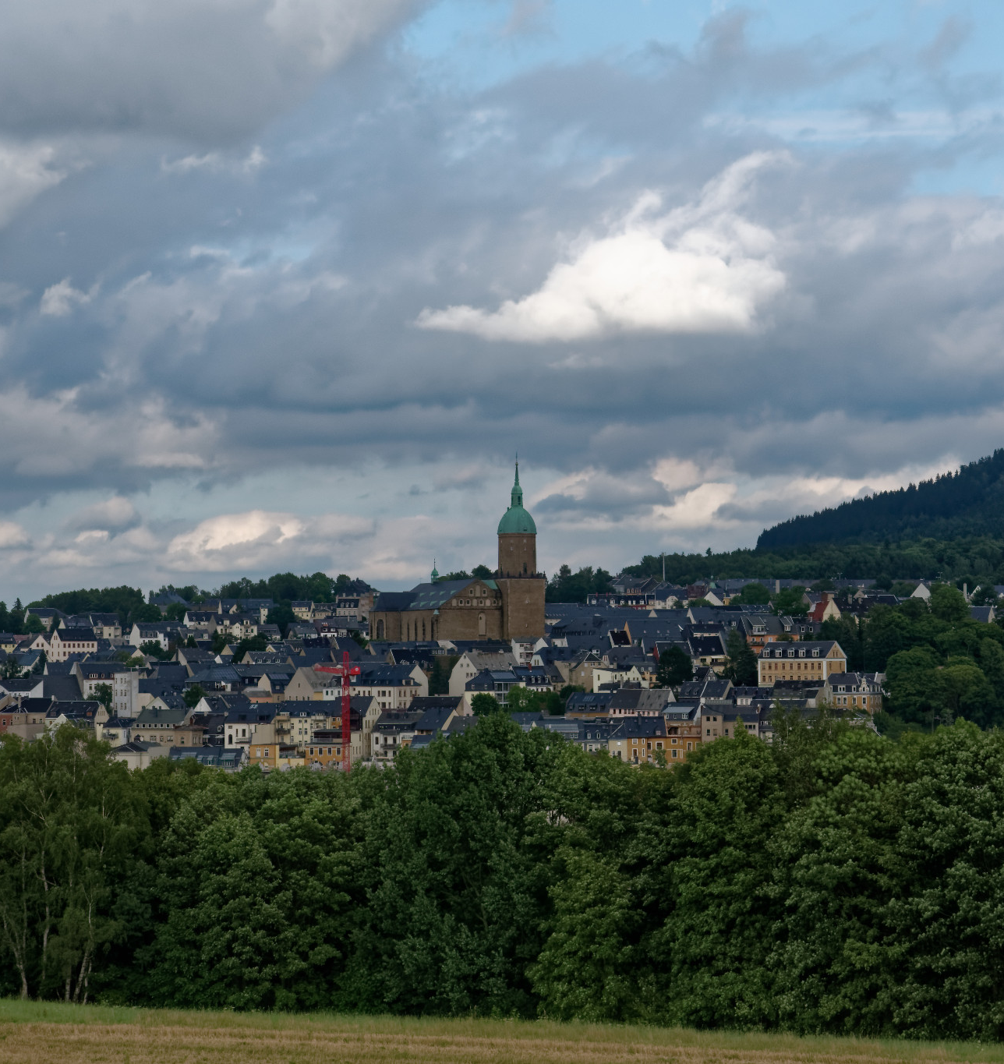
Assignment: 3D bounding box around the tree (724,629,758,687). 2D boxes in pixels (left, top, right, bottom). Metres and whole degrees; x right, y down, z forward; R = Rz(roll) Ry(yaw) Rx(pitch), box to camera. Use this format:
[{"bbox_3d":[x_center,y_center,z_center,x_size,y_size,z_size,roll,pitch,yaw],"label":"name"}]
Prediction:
[{"bbox_3d":[74.400,39.540,826.660,10.460,18.610,10.460,0,-1,5],"label":"tree"}]

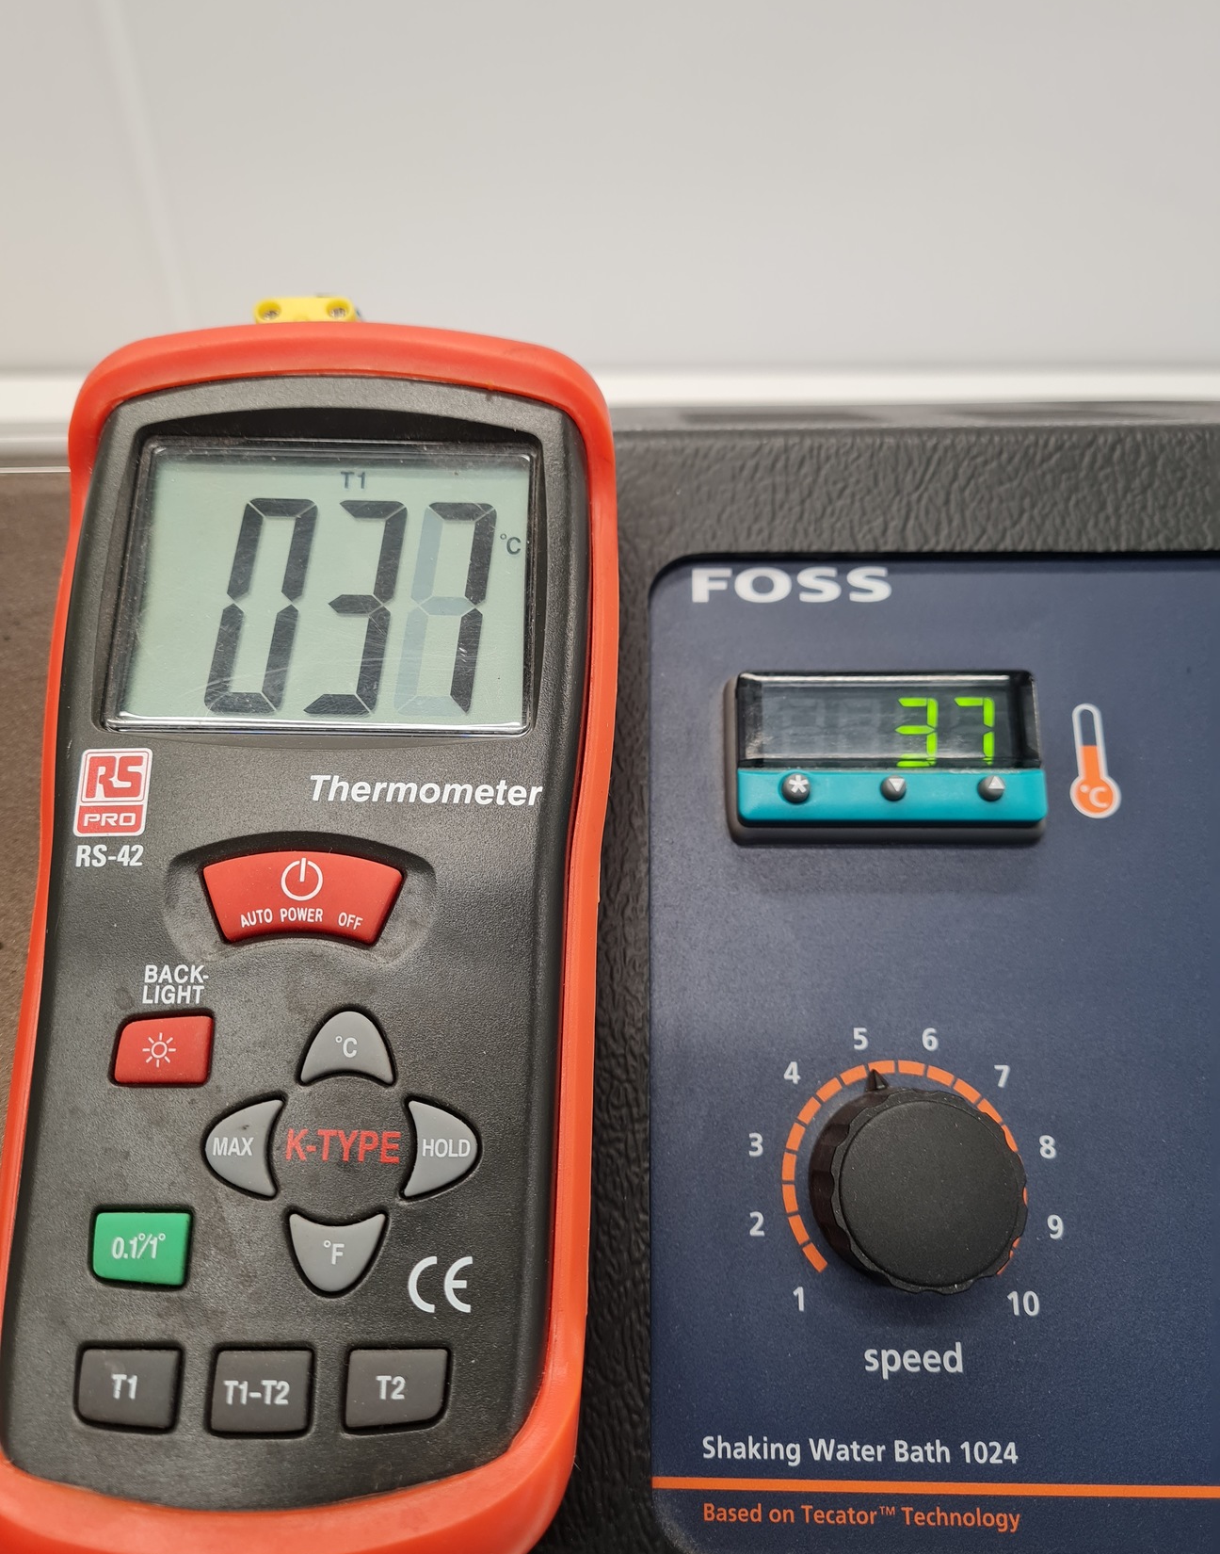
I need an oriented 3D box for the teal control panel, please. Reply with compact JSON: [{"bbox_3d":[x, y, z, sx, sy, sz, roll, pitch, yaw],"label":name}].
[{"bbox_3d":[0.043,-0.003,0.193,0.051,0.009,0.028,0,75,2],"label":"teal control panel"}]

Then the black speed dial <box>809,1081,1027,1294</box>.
[{"bbox_3d":[0.043,0.058,0.172,0.026,0.019,0.027,0,75,2],"label":"black speed dial"}]

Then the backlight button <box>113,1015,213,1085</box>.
[{"bbox_3d":[-0.052,0.032,0.144,0.011,0.003,0.008,0,75,0],"label":"backlight button"}]

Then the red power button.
[{"bbox_3d":[-0.037,0.015,0.149,0.024,0.003,0.011,0,75,0],"label":"red power button"}]

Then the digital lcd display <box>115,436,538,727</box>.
[{"bbox_3d":[-0.037,-0.026,0.162,0.054,0.004,0.042,0,75,0],"label":"digital lcd display"}]

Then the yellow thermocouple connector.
[{"bbox_3d":[-0.046,-0.062,0.186,0.016,0.008,0.019,0,75,0],"label":"yellow thermocouple connector"}]

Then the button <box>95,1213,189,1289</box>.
[{"bbox_3d":[-0.053,0.053,0.138,0.011,0.003,0.008,0,75,0],"label":"button"}]

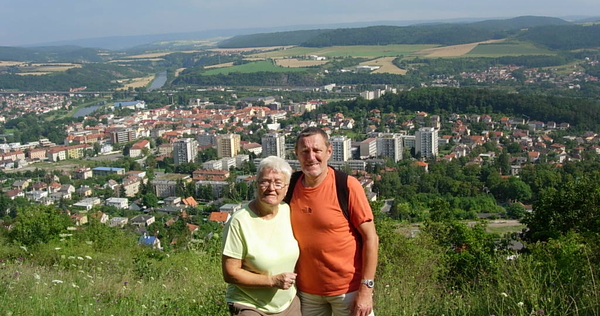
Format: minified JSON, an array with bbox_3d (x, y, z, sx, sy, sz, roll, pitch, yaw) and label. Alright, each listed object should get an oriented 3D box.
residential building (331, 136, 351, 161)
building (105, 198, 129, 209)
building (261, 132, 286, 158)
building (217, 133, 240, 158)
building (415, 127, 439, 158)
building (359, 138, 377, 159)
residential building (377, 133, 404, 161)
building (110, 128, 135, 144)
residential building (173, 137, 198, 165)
[{"bbox_3d":[43.370,-7.130,696.550,17.300,29.500,18.800,4,12,28],"label":"residential building"},{"bbox_3d":[-150.180,38.630,542.360,13.000,7.500,11.300,0,11,11],"label":"building"},{"bbox_3d":[-28.880,-12.580,754.790,18.300,29.500,18.800,4,12,28],"label":"building"},{"bbox_3d":[-81.950,-12.080,775.790,18.300,29.500,18.800,4,12,28],"label":"building"},{"bbox_3d":[140.100,-16.850,728.800,18.500,29.500,19.000,3,12,27],"label":"building"},{"bbox_3d":[76.600,-9.830,728.700,10.200,17.900,29.000,2,11,24],"label":"building"},{"bbox_3d":[93.920,-9.470,690.680,19.500,29.500,20.500,3,12,27],"label":"residential building"},{"bbox_3d":[-247.190,-27.970,925.380,28.000,18.500,15.500,1,11,19],"label":"building"},{"bbox_3d":[-129.710,-6.250,757.790,18.300,29.500,18.800,4,12,28],"label":"residential building"}]

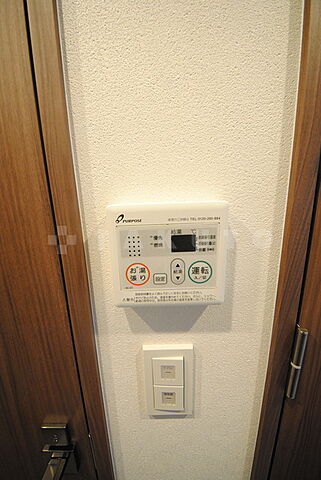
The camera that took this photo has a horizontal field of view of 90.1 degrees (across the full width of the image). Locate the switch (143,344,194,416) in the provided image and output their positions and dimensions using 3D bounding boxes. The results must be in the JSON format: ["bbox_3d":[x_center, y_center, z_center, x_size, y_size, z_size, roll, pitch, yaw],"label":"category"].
[{"bbox_3d":[0.013,0.211,0.235,0.070,0.120,0.012,-1,11,1],"label":"switch"}]

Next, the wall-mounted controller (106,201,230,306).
[{"bbox_3d":[0.010,0.020,0.190,0.131,0.121,0.021,-1,11,1],"label":"wall-mounted controller"}]

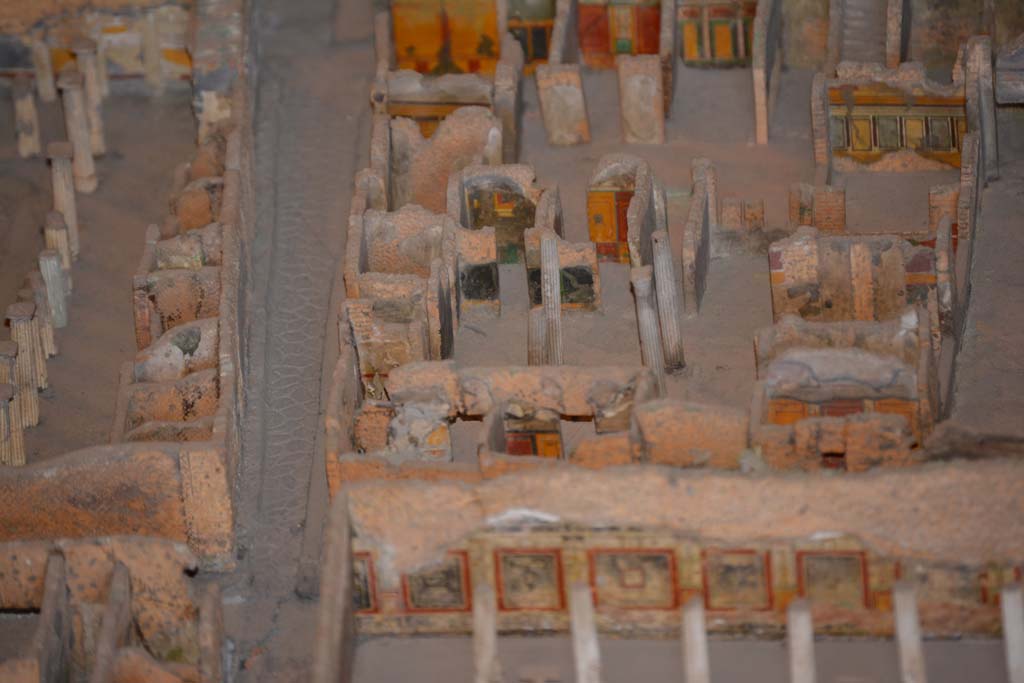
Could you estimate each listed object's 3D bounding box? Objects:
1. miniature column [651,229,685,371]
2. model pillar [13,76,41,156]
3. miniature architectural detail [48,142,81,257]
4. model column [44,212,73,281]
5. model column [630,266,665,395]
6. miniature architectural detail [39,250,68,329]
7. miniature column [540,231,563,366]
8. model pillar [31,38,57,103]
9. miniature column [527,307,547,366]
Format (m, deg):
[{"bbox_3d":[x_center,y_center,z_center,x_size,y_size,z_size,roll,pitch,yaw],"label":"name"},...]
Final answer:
[{"bbox_3d":[0.052,-0.014,2.201,0.006,0.052,0.006,-7,33,1],"label":"miniature column"},{"bbox_3d":[-0.172,-0.079,2.344,0.007,0.029,0.007,-5,33,-4],"label":"model pillar"},{"bbox_3d":[-0.154,-0.048,2.280,0.008,0.044,0.008,-6,33,-4],"label":"miniature architectural detail"},{"bbox_3d":[-0.156,-0.031,2.268,0.007,0.028,0.007,-5,33,-4],"label":"model column"},{"bbox_3d":[0.045,-0.001,2.182,0.007,0.052,0.007,-7,33,1],"label":"model column"},{"bbox_3d":[-0.156,-0.018,2.250,0.006,0.027,0.006,-9,33,-4],"label":"miniature architectural detail"},{"bbox_3d":[0.013,-0.013,2.203,0.006,0.052,0.006,-2,33,0],"label":"miniature column"},{"bbox_3d":[-0.169,-0.098,2.377,0.006,0.023,0.006,-12,33,-4],"label":"model pillar"},{"bbox_3d":[0.009,0.005,2.190,0.006,0.037,0.006,-2,33,0],"label":"miniature column"}]

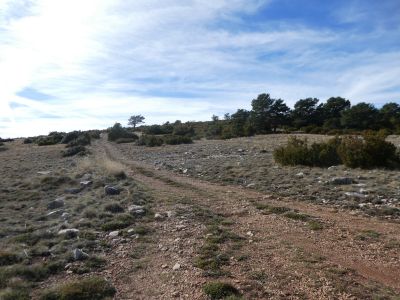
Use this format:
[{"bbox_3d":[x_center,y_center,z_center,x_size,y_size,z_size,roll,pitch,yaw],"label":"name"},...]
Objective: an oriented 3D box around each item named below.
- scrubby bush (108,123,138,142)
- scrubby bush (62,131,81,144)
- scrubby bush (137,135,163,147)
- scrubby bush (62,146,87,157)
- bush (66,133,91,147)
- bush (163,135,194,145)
[{"bbox_3d":[-12.690,-2.903,46.000,4.860,3.240,4.200,0,1,0],"label":"scrubby bush"},{"bbox_3d":[-20.081,-1.938,43.000,3.050,2.130,3.000,0,1,0],"label":"scrubby bush"},{"bbox_3d":[-6.556,-1.233,36.000,3.310,1.530,2.900,0,1,0],"label":"scrubby bush"},{"bbox_3d":[-11.314,0.135,25.000,2.130,0.890,1.700,0,1,0],"label":"scrubby bush"},{"bbox_3d":[-16.212,-1.401,37.000,3.140,1.830,2.900,0,1,0],"label":"bush"},{"bbox_3d":[-3.246,-1.515,40.000,4.240,1.410,3.200,0,1,0],"label":"bush"}]

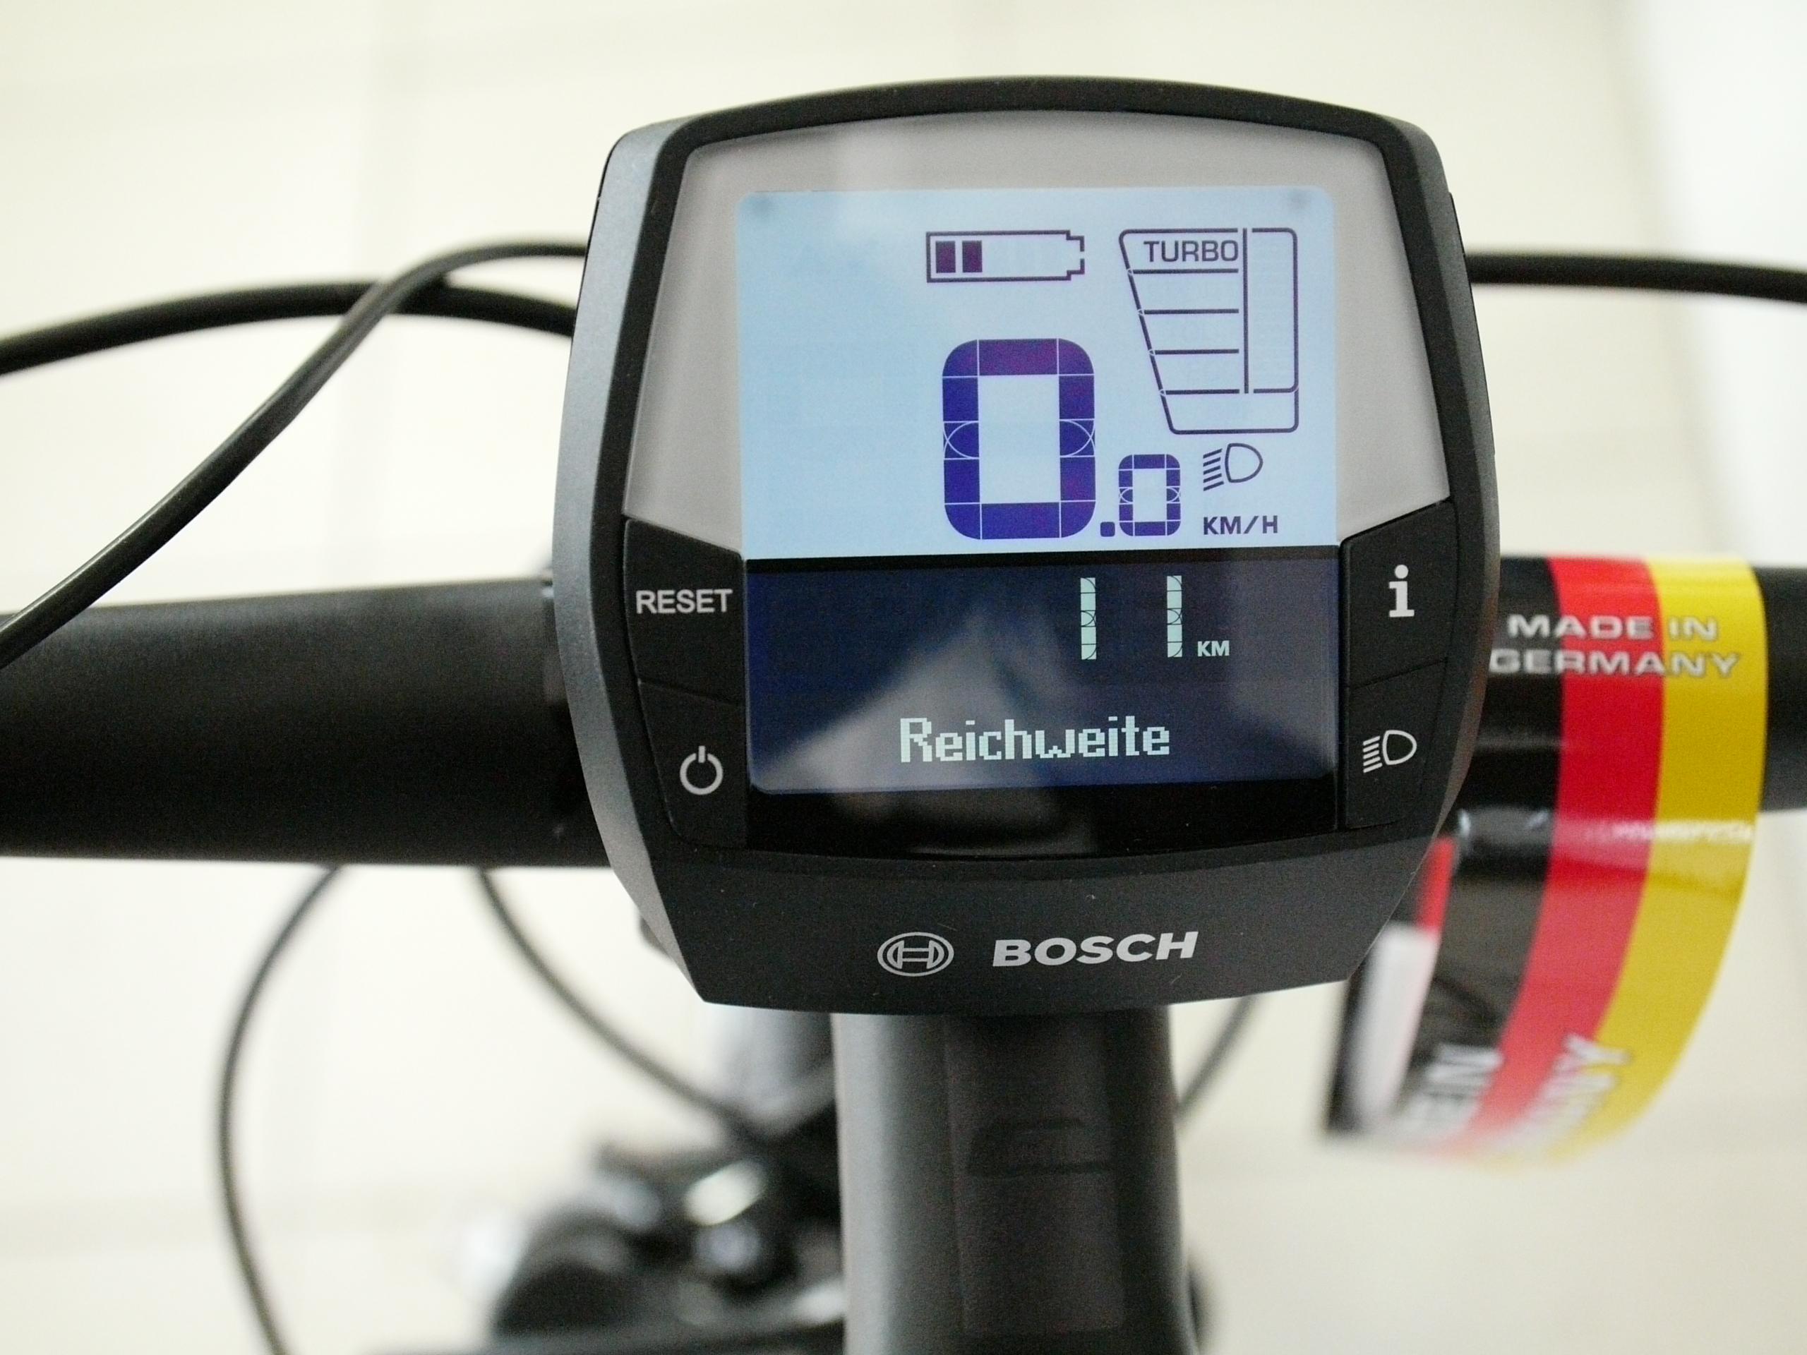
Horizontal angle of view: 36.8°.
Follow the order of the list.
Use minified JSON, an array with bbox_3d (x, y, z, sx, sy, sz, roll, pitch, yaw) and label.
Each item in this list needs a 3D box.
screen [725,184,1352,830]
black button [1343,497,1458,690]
[{"bbox_3d":[0.013,-0.018,0.263,0.058,0.004,0.059,-1,93,-5],"label":"screen"},{"bbox_3d":[0.049,-0.008,0.266,0.011,0.004,0.018,-1,93,-5],"label":"black button"}]

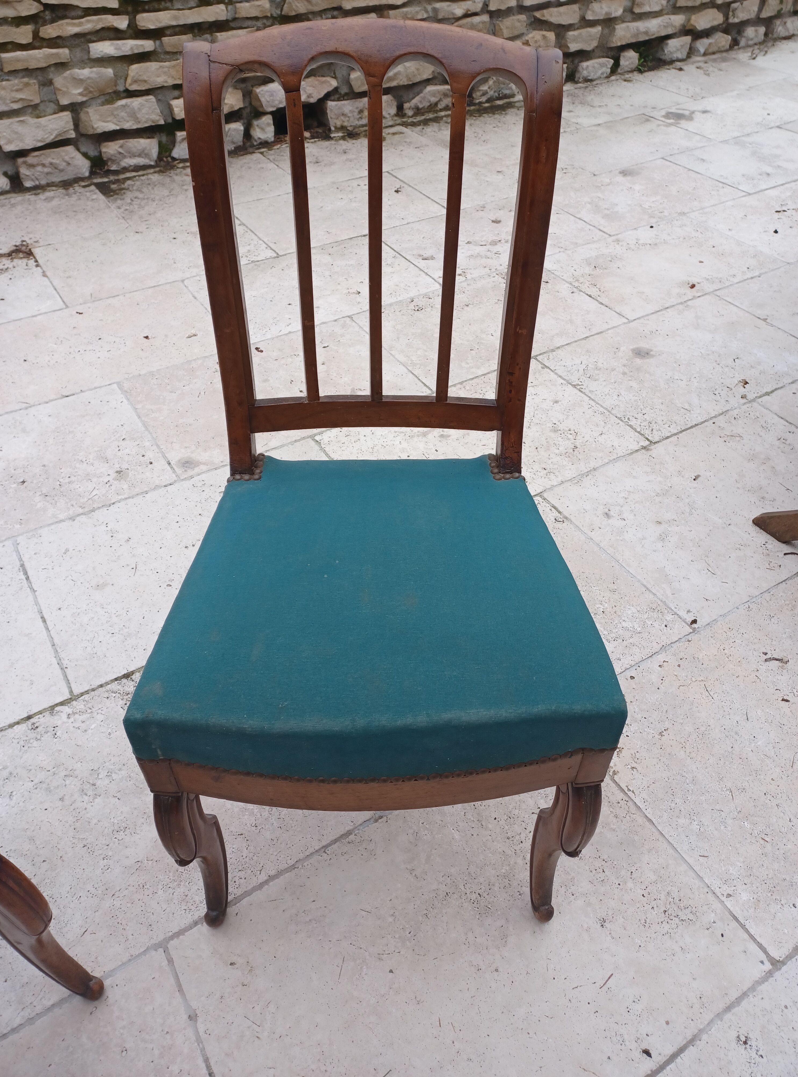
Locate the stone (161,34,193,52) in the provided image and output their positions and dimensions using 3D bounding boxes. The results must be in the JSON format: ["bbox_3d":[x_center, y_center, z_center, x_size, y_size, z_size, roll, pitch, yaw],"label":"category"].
[{"bbox_3d":[-0.752,-1.666,2.607,0.101,0.044,0.100,-23,49,-22],"label":"stone"}]

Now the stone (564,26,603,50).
[{"bbox_3d":[0.771,-2.204,3.426,0.191,0.083,0.130,-23,49,-22],"label":"stone"}]

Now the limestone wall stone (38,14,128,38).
[{"bbox_3d":[-1.024,-1.663,2.516,0.280,0.044,0.110,-23,49,-22],"label":"limestone wall stone"}]

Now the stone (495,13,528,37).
[{"bbox_3d":[0.431,-2.122,3.210,0.161,0.070,0.130,-23,49,-22],"label":"stone"}]

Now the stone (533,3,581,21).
[{"bbox_3d":[0.634,-2.218,3.292,0.243,0.062,0.130,-23,49,-22],"label":"stone"}]

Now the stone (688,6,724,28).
[{"bbox_3d":[1.433,-2.491,3.716,0.216,0.082,0.130,-23,49,-22],"label":"stone"}]

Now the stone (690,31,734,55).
[{"bbox_3d":[1.490,-2.438,3.819,0.271,0.088,0.130,-23,49,-22],"label":"stone"}]

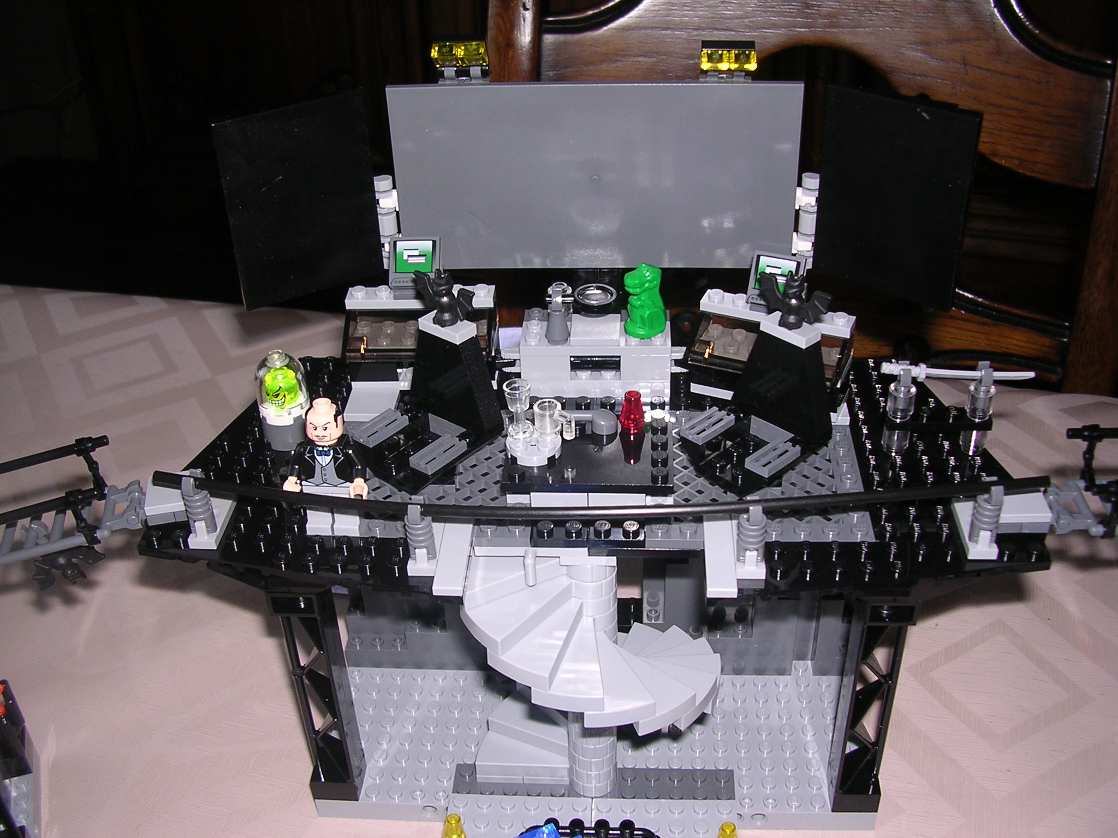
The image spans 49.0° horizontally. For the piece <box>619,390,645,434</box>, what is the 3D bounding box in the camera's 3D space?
[{"bbox_3d":[0.021,-0.002,0.361,0.008,0.012,0.008,0,34,4],"label":"piece"}]

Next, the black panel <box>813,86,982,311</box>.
[{"bbox_3d":[0.102,-0.067,0.372,0.048,0.064,0.004,19,39,29],"label":"black panel"}]

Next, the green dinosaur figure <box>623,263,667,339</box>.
[{"bbox_3d":[0.027,-0.039,0.389,0.013,0.025,0.012,-24,39,-29],"label":"green dinosaur figure"}]

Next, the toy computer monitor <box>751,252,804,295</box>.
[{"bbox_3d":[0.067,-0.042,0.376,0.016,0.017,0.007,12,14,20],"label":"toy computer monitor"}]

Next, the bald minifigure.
[{"bbox_3d":[-0.064,0.013,0.339,0.024,0.040,0.013,0,34,4],"label":"bald minifigure"}]

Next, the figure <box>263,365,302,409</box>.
[{"bbox_3d":[-0.085,-0.009,0.376,0.011,0.011,0.011,11,36,18],"label":"figure"}]

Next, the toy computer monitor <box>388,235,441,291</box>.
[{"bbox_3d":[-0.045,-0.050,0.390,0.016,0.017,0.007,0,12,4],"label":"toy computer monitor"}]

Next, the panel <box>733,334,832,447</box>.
[{"bbox_3d":[0.069,-0.012,0.369,0.008,0.029,0.032,-29,42,-34],"label":"panel"}]

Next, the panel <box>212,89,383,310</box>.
[{"bbox_3d":[-0.082,-0.069,0.389,0.048,0.064,0.004,-20,38,-25],"label":"panel"}]

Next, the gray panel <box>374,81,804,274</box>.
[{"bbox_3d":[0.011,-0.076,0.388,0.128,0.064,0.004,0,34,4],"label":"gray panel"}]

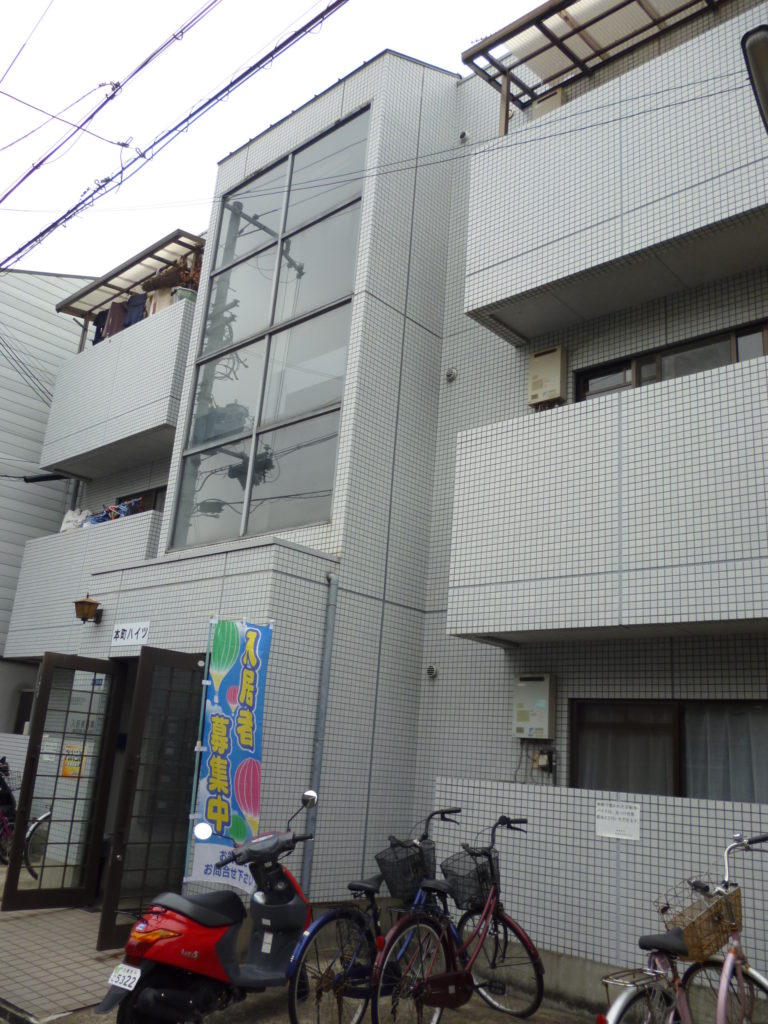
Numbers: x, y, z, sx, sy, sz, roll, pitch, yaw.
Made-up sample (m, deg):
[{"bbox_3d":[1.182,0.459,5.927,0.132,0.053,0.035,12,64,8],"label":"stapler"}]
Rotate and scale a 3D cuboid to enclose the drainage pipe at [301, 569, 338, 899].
[{"bbox_3d":[-0.494,1.655,6.415,0.085,2.402,0.075,-10,-22,41],"label":"drainage pipe"}]

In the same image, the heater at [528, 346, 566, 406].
[{"bbox_3d":[1.450,-1.188,7.311,0.321,0.501,0.130,-10,-22,41],"label":"heater"}]

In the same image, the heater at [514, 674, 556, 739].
[{"bbox_3d":[1.195,1.535,6.543,0.319,0.496,0.130,-10,-22,41],"label":"heater"}]

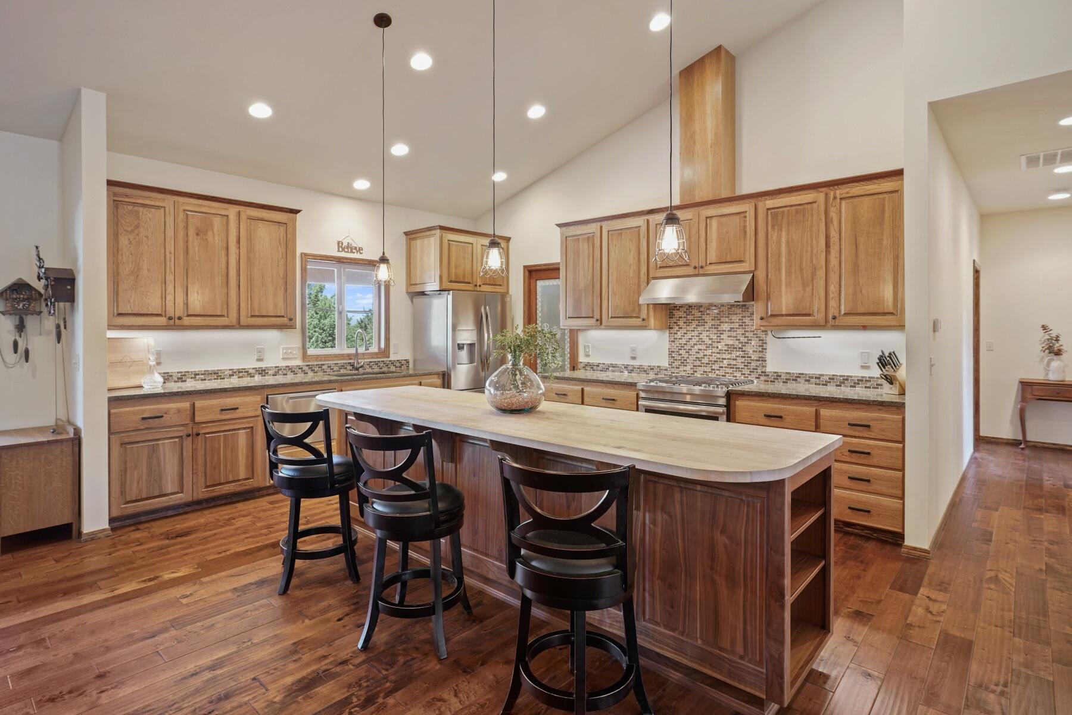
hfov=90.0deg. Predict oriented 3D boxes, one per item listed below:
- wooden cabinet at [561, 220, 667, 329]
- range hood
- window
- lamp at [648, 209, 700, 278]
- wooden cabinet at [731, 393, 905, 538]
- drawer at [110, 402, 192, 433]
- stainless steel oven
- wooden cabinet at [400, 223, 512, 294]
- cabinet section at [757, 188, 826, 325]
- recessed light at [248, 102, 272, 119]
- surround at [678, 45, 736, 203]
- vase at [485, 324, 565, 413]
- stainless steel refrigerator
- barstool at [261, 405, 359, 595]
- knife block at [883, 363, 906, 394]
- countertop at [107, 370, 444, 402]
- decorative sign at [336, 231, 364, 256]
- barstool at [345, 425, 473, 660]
[{"bbox_3d":[0.743,-0.802,5.248,1.000,1.035,0.340,2,2,40],"label":"wooden cabinet"},{"bbox_3d":[1.446,-0.590,4.664,0.910,0.242,0.550,2,3,42],"label":"range hood"},{"bbox_3d":[-2.003,-0.513,5.689,0.110,1.080,1.007,2,3,42],"label":"window"},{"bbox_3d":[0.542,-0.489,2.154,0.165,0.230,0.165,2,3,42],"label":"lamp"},{"bbox_3d":[2.080,0.717,3.924,1.090,0.865,0.610,2,2,40],"label":"wooden cabinet"},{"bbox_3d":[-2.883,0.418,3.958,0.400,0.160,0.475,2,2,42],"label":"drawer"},{"bbox_3d":[1.386,0.656,4.616,0.775,0.945,0.680,2,3,42],"label":"stainless steel oven"},{"bbox_3d":[-0.911,-1.084,6.296,0.640,0.675,1.030,2,2,42],"label":"wooden cabinet"},{"bbox_3d":[2.006,-0.706,4.114,0.508,0.967,0.335,2,3,41],"label":"cabinet section"},{"bbox_3d":[-2.078,-1.867,4.036,0.175,0.030,0.175,-21,-13,41],"label":"recessed light"},{"bbox_3d":[1.524,-1.990,4.761,0.386,1.320,0.300,2,3,42],"label":"surround"},{"bbox_3d":[-0.064,0.051,3.020,0.430,0.490,0.380,0,2,0],"label":"vase"},{"bbox_3d":[-0.854,0.148,6.259,0.750,1.775,0.910,2,2,42],"label":"stainless steel refrigerator"},{"bbox_3d":[-1.234,0.729,2.995,0.440,0.985,0.540,0,3,10],"label":"barstool"},{"bbox_3d":[2.553,0.142,3.742,0.190,0.230,0.110,0,2,-14],"label":"knife block"},{"bbox_3d":[-2.198,0.214,4.947,0.645,0.036,2.910,2,3,42],"label":"countertop"},{"bbox_3d":[-1.943,-1.202,5.608,0.020,0.235,0.290,2,2,42],"label":"decorative sign"},{"bbox_3d":[-0.546,0.761,2.418,0.440,0.985,0.540,0,3,15],"label":"barstool"}]

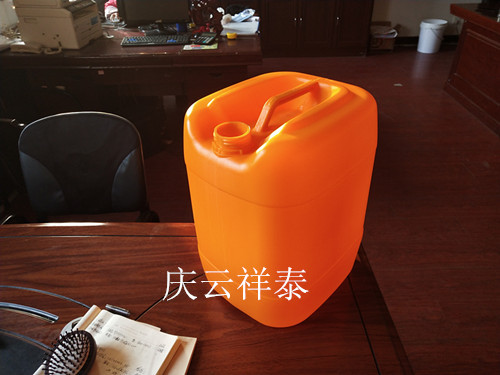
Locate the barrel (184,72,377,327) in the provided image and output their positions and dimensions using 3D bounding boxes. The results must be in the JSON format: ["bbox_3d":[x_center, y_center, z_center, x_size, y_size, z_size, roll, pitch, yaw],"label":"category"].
[{"bbox_3d":[0.058,0.017,0.815,0.268,0.394,0.301,24,40,36],"label":"barrel"}]

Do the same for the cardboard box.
[{"bbox_3d":[1.553,-1.790,5.162,0.337,0.290,0.250,-1,33,2],"label":"cardboard box"}]

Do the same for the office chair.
[{"bbox_3d":[-0.557,0.242,1.607,0.590,0.910,0.600,-4,33,-2],"label":"office chair"}]

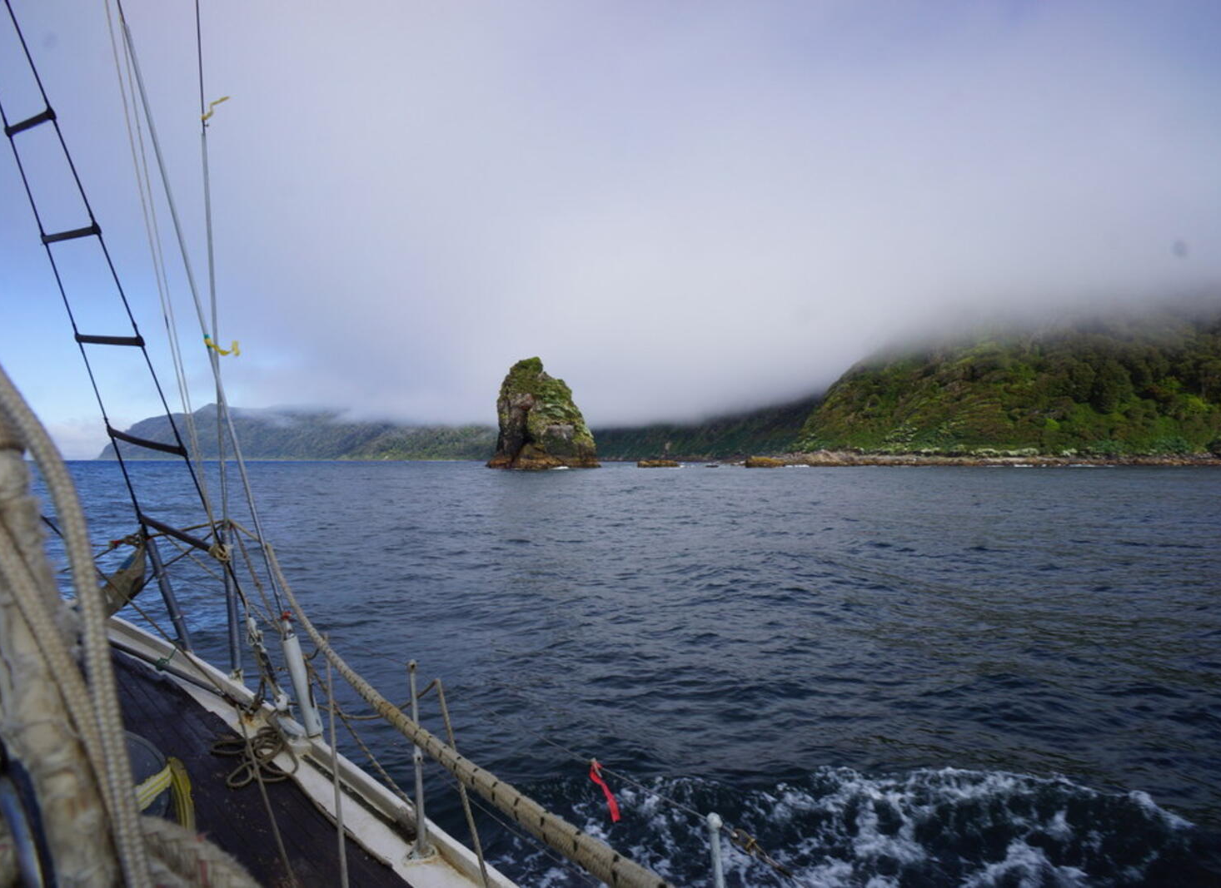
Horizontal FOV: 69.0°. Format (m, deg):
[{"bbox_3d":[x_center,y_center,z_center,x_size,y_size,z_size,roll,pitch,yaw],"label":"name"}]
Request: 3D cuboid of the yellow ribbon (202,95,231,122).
[{"bbox_3d":[-1.907,-1.627,4.300,0.138,0.122,0.040,0,-1,0],"label":"yellow ribbon"}]

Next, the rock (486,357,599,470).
[{"bbox_3d":[-20.342,-9.155,265.000,33.000,33.000,27.000,0,-1,0],"label":"rock"}]

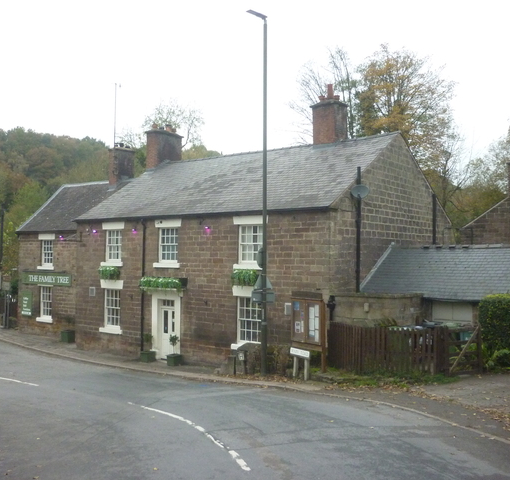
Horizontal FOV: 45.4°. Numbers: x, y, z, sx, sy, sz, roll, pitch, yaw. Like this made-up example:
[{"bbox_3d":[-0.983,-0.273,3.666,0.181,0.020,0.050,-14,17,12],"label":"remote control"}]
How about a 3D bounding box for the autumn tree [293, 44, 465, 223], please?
[{"bbox_3d":[7.779,-3.506,38.127,10.500,17.500,10.000,0,-2,9],"label":"autumn tree"}]

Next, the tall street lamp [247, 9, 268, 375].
[{"bbox_3d":[0.083,-1.435,18.513,0.300,11.100,0.820,-1,-2,43],"label":"tall street lamp"}]

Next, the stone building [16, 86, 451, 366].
[{"bbox_3d":[-1.969,-0.707,28.977,19.300,11.000,10.200,-1,-2,38],"label":"stone building"}]

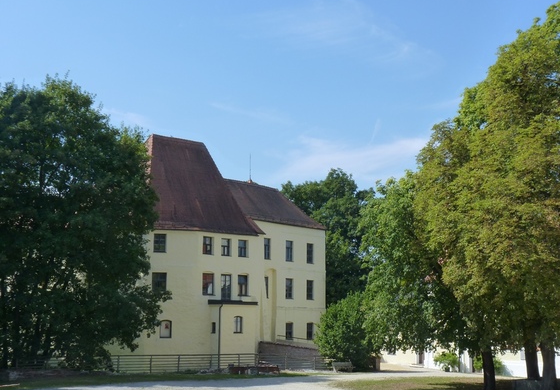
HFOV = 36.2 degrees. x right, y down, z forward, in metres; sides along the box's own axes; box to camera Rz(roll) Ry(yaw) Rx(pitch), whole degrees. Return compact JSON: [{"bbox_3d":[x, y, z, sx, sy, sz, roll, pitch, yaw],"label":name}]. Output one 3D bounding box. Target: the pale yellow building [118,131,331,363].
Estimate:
[{"bbox_3d":[-6.543,5.380,75.273,12.000,19.700,20.500,-8,-12,43],"label":"pale yellow building"}]

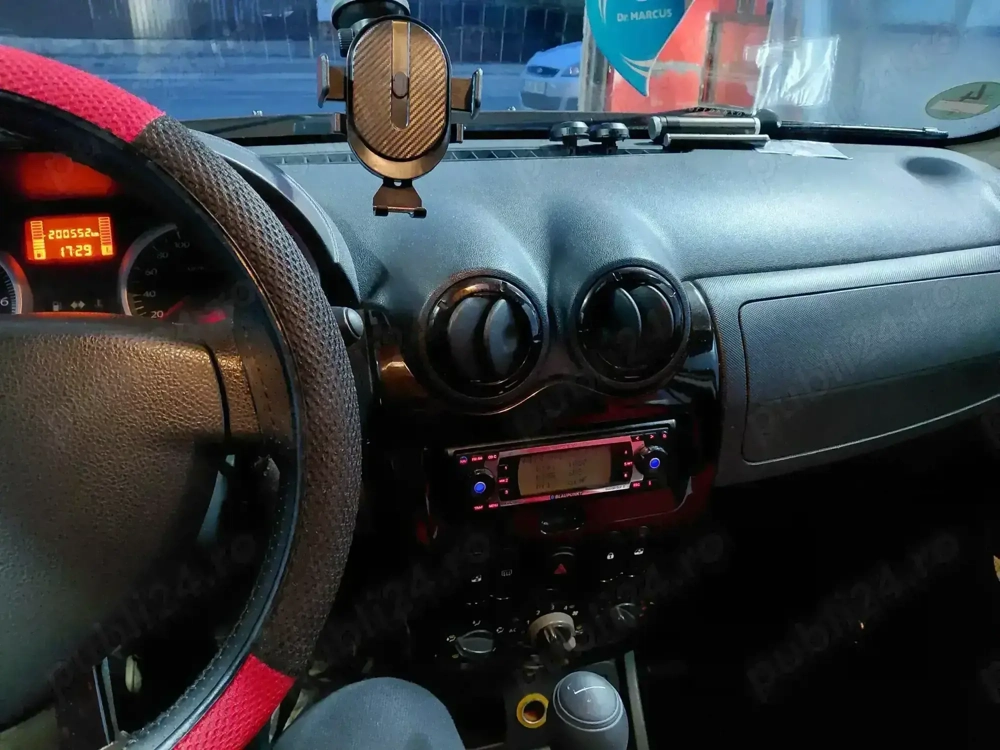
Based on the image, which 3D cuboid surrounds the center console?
[{"bbox_3d":[0.040,0.135,0.580,0.300,0.440,0.240,-5,24,-16],"label":"center console"}]

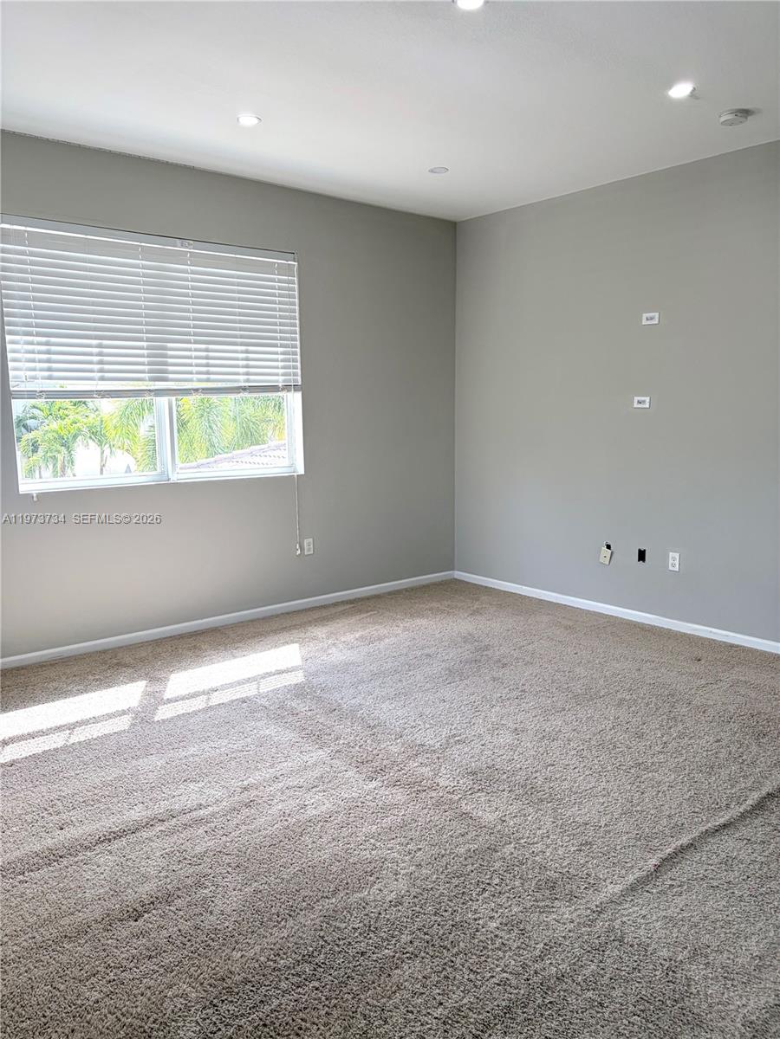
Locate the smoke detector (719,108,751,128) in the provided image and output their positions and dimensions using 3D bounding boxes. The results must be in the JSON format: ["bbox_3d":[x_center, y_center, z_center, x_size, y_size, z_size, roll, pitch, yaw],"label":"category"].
[{"bbox_3d":[1.682,-1.965,3.819,0.130,0.042,0.130,0,8,0],"label":"smoke detector"}]

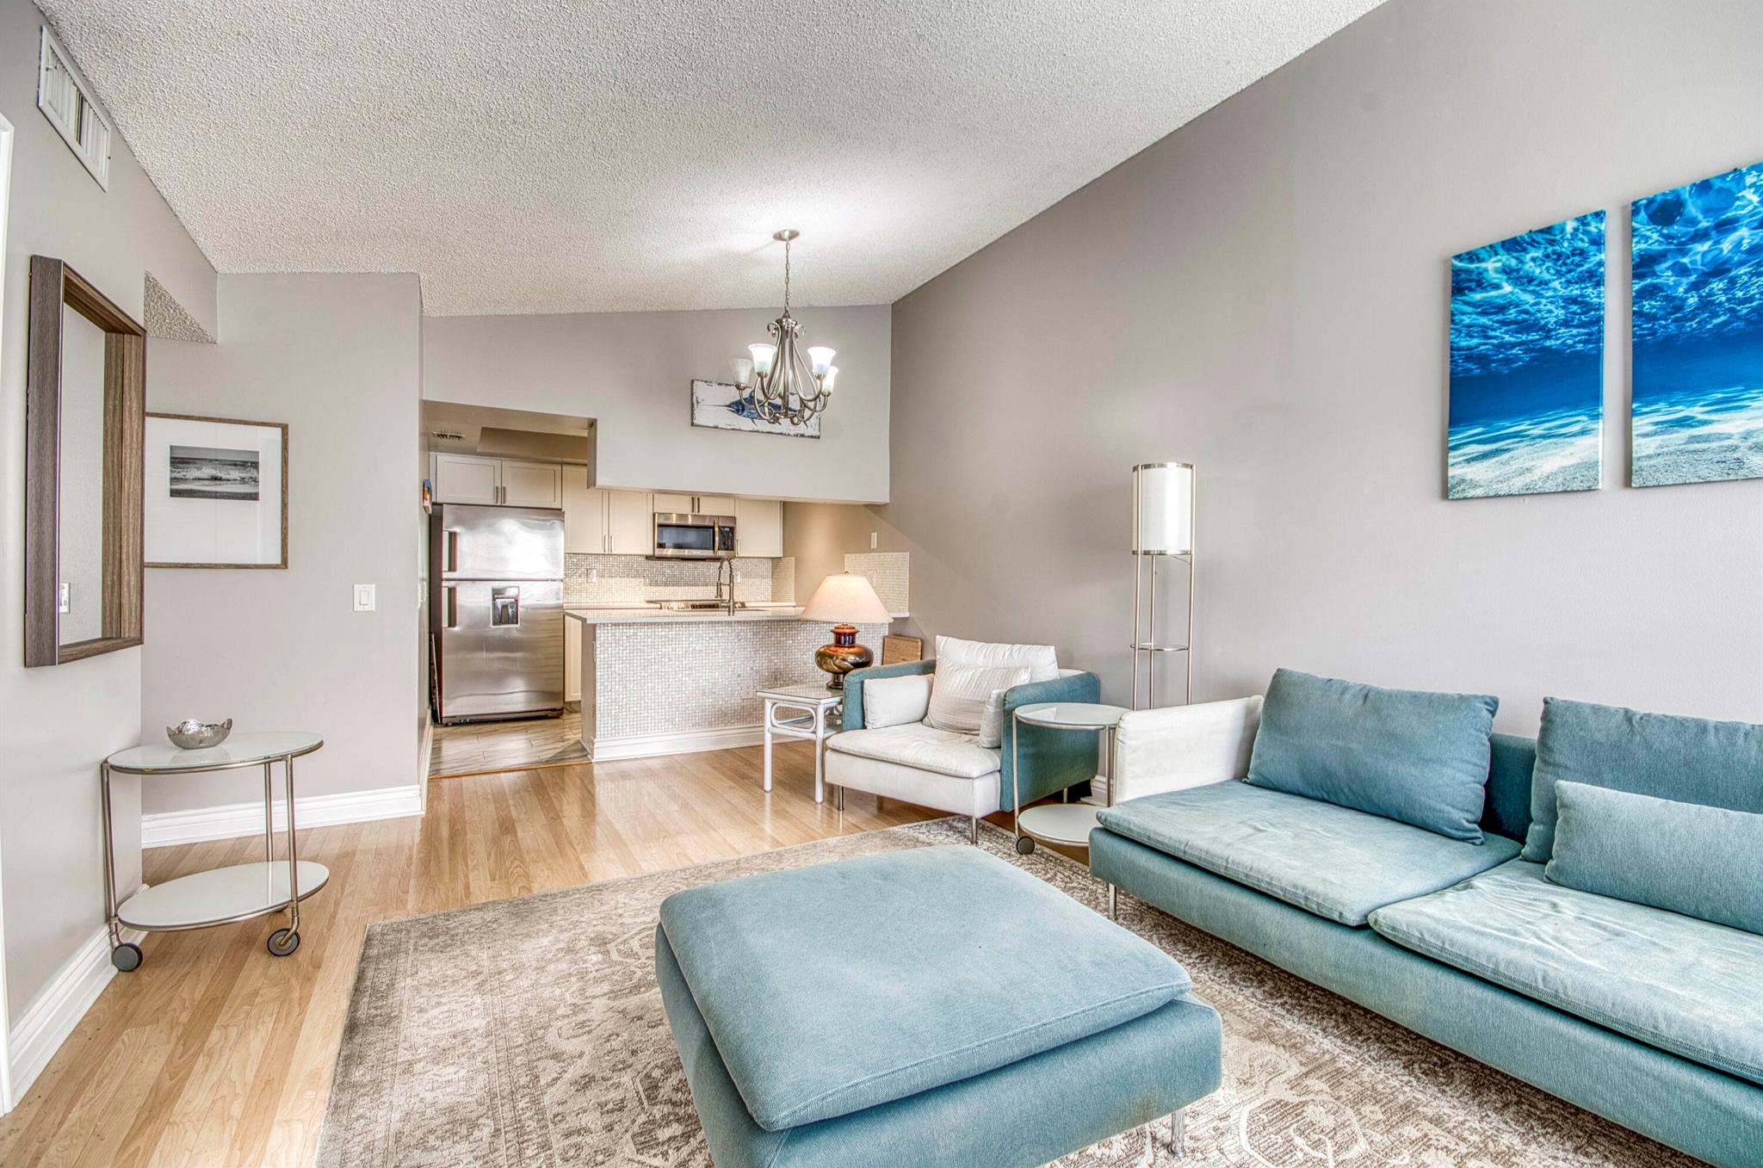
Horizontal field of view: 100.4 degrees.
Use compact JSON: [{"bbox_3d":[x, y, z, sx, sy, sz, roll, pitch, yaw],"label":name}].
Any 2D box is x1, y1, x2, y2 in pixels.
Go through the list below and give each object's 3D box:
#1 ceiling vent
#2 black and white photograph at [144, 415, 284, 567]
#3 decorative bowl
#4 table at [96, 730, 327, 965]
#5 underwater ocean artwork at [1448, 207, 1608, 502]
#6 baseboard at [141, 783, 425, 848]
[{"bbox_3d":[-2.019,-1.169,1.837,0.020,0.188,0.380,0,0,-30],"label":"ceiling vent"},{"bbox_3d":[-2.908,-0.397,3.211,0.500,0.655,0.030,0,0,-30],"label":"black and white photograph"},{"bbox_3d":[-2.087,0.454,2.246,0.150,0.085,0.145,1,0,-31],"label":"decorative bowl"},{"bbox_3d":[-1.994,0.807,2.231,0.510,0.620,0.510,1,0,-31],"label":"table"},{"bbox_3d":[2.074,-0.705,2.374,0.034,0.836,0.388,1,0,-31],"label":"underwater ocean artwork"},{"bbox_3d":[-2.642,1.035,3.310,1.000,0.137,0.020,1,0,-31],"label":"baseboard"}]

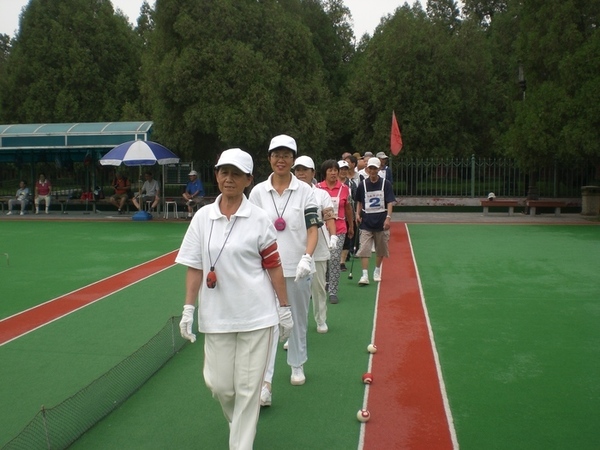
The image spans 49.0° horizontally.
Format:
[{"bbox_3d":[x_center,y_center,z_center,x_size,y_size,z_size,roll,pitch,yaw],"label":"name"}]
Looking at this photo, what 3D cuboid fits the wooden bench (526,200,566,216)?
[{"bbox_3d":[7.156,-0.480,19.100,1.030,0.440,0.400,1,5,8],"label":"wooden bench"}]

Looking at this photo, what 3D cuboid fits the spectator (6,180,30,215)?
[{"bbox_3d":[-8.334,-0.834,19.500,0.520,1.040,0.720,2,6,19],"label":"spectator"}]

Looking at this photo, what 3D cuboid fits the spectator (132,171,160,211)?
[{"bbox_3d":[-4.723,-0.979,20.400,0.650,1.290,0.800,1,5,9],"label":"spectator"}]

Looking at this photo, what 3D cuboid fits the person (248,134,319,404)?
[{"bbox_3d":[-0.115,0.253,4.330,0.520,1.680,0.500,0,6,6],"label":"person"}]

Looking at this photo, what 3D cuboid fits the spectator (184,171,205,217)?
[{"bbox_3d":[-3.075,-0.900,19.200,0.550,1.340,0.750,4,7,37],"label":"spectator"}]

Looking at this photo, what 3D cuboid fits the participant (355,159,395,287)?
[{"bbox_3d":[0.972,-0.068,8.450,0.540,1.620,0.480,0,5,7],"label":"participant"}]

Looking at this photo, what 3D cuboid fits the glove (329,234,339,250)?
[{"bbox_3d":[0.278,0.144,5.420,0.085,0.140,0.100,1,6,10],"label":"glove"}]

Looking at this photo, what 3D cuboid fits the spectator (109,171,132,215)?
[{"bbox_3d":[-5.553,-0.967,20.300,0.580,1.290,0.780,-1,5,-4],"label":"spectator"}]

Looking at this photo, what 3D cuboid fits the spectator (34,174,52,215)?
[{"bbox_3d":[-7.983,-0.965,20.500,0.510,1.270,0.750,-2,5,-16],"label":"spectator"}]

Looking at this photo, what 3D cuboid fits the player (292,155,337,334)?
[{"bbox_3d":[0.060,0.188,5.580,0.500,1.570,0.520,1,6,10],"label":"player"}]

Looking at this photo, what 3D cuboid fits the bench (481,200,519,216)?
[{"bbox_3d":[5.467,-0.467,18.050,1.020,0.430,0.360,0,6,8],"label":"bench"}]

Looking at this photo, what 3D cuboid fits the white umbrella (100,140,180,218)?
[{"bbox_3d":[-4.419,-1.250,18.250,2.220,2.220,2.220,1,5,8],"label":"white umbrella"}]

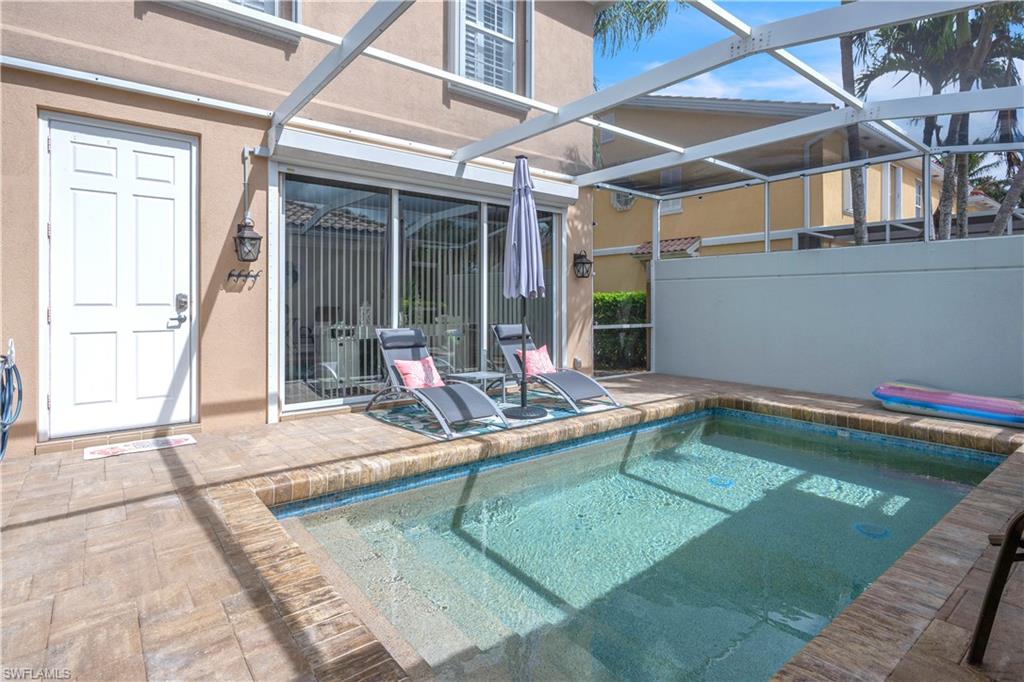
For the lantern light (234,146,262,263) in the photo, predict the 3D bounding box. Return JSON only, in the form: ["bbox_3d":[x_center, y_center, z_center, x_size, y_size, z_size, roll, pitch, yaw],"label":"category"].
[{"bbox_3d":[-2.320,-1.192,4.489,0.240,1.000,0.250,-2,3,-38],"label":"lantern light"}]

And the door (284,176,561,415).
[{"bbox_3d":[-0.765,-0.549,6.056,3.680,2.330,0.130,-2,3,-38],"label":"door"}]

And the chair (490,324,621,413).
[{"bbox_3d":[0.454,0.259,5.943,0.620,0.850,1.520,-2,3,-40],"label":"chair"}]

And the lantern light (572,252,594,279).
[{"bbox_3d":[0.987,-1.055,7.078,0.230,0.380,0.250,-2,3,-38],"label":"lantern light"}]

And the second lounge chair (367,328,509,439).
[{"bbox_3d":[-0.744,0.338,4.942,0.620,0.850,1.500,-2,3,-42],"label":"second lounge chair"}]

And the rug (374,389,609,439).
[{"bbox_3d":[-0.133,0.717,5.394,2.190,0.012,1.440,-2,3,-40],"label":"rug"}]

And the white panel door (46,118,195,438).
[{"bbox_3d":[-3.165,-0.483,4.190,0.935,2.440,0.070,-2,3,-38],"label":"white panel door"}]

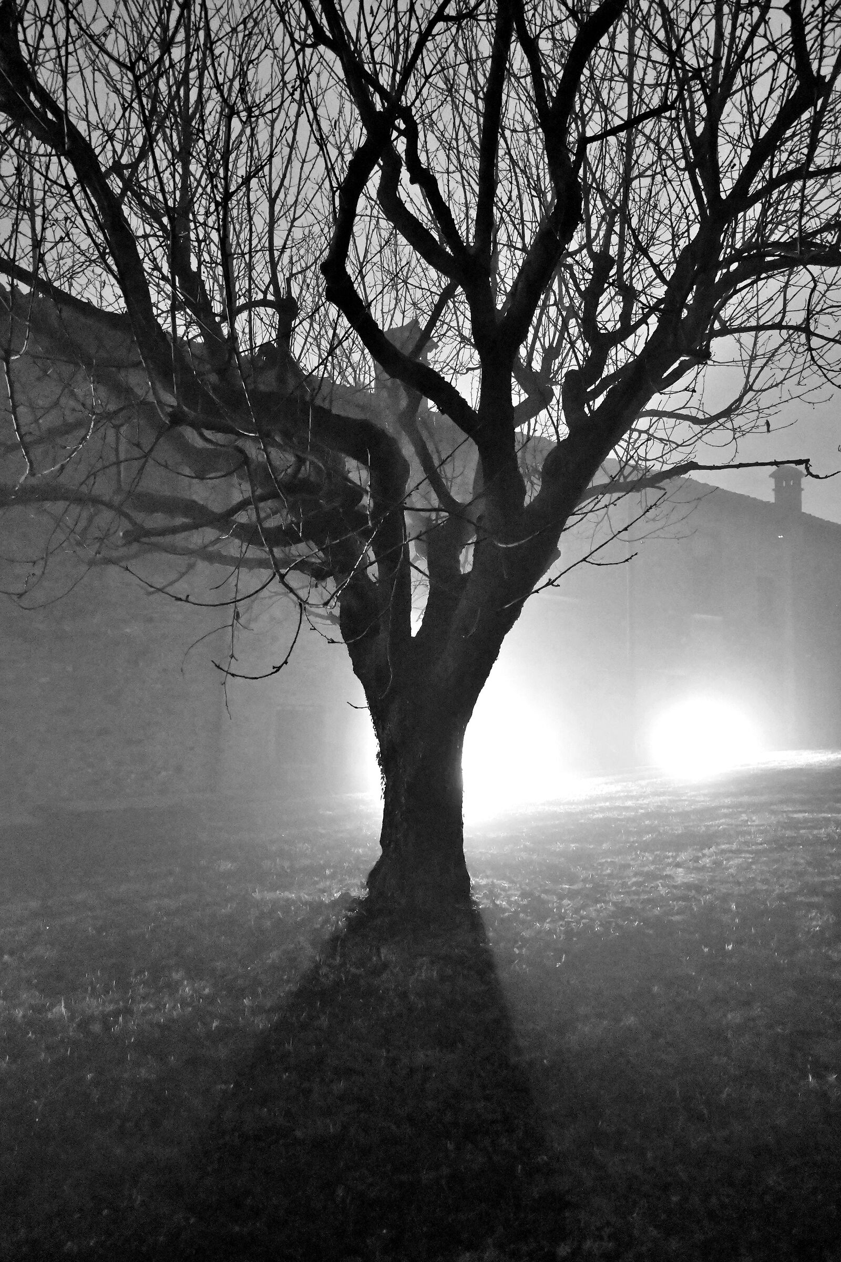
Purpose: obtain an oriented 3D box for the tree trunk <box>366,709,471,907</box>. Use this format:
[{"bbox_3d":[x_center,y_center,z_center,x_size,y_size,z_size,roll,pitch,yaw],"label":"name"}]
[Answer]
[{"bbox_3d":[-0.014,1.255,6.000,0.730,1.420,0.680,1,-4,0],"label":"tree trunk"}]

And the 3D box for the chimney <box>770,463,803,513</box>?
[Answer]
[{"bbox_3d":[8.494,-3.279,19.500,0.700,1.150,0.700,4,-5,-40],"label":"chimney"}]

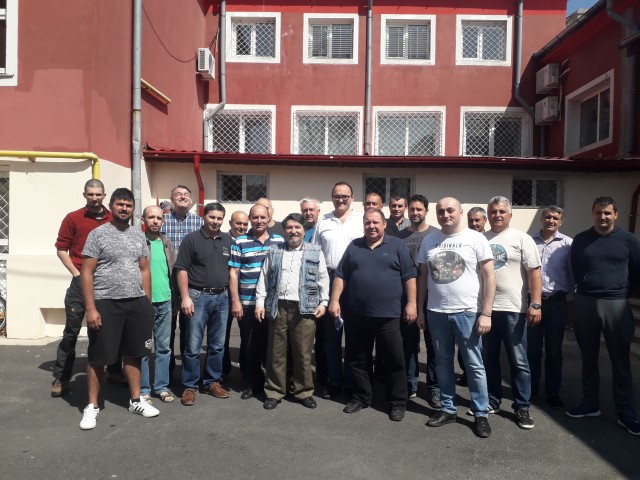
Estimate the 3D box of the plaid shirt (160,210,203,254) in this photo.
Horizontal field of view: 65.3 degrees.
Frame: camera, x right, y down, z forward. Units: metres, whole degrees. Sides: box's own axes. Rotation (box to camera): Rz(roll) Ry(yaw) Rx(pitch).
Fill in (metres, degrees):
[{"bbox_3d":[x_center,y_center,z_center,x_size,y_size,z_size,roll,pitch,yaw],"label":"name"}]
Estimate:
[{"bbox_3d":[-1.327,0.053,4.800,0.500,0.680,0.280,1,1,-14],"label":"plaid shirt"}]

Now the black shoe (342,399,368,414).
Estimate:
[{"bbox_3d":[0.305,1.352,4.186,0.290,0.115,0.105,0,1,-44],"label":"black shoe"}]

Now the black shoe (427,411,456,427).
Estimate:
[{"bbox_3d":[0.951,1.377,3.890,0.280,0.110,0.105,1,1,-37],"label":"black shoe"}]

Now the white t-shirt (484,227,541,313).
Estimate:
[{"bbox_3d":[1.538,0.250,4.160,0.550,0.640,0.320,2,2,34],"label":"white t-shirt"}]

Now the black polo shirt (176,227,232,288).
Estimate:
[{"bbox_3d":[-1.018,0.168,4.400,0.490,0.540,0.280,1,1,-21],"label":"black polo shirt"}]

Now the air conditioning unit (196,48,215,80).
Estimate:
[{"bbox_3d":[-2.655,-4.120,11.750,0.260,0.510,0.700,1,1,0],"label":"air conditioning unit"}]

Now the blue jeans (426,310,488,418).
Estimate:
[{"bbox_3d":[1.061,0.905,3.880,0.440,0.900,0.330,1,1,22],"label":"blue jeans"}]

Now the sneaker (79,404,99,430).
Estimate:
[{"bbox_3d":[-1.748,1.322,3.800,0.105,0.125,0.290,1,1,-14],"label":"sneaker"}]

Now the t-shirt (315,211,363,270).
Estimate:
[{"bbox_3d":[0.205,0.009,4.560,0.520,0.570,0.280,1,1,0],"label":"t-shirt"}]

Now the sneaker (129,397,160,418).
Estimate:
[{"bbox_3d":[-1.424,1.323,4.026,0.290,0.125,0.105,1,1,29],"label":"sneaker"}]

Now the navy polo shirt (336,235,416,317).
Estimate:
[{"bbox_3d":[0.466,0.293,4.120,0.620,0.670,0.360,1,1,10],"label":"navy polo shirt"}]

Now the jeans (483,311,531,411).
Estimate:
[{"bbox_3d":[1.528,0.924,4.100,0.420,0.920,0.320,2,1,33],"label":"jeans"}]

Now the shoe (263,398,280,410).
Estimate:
[{"bbox_3d":[-0.377,1.338,4.234,0.108,0.115,0.290,1,1,15],"label":"shoe"}]

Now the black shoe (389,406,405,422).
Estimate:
[{"bbox_3d":[0.638,1.358,4.034,0.108,0.115,0.290,1,1,15],"label":"black shoe"}]

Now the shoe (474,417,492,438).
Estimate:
[{"bbox_3d":[1.230,1.372,3.770,0.105,0.120,0.295,1,1,13],"label":"shoe"}]

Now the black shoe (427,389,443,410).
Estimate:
[{"bbox_3d":[1.002,1.357,4.337,0.108,0.115,0.290,1,1,1],"label":"black shoe"}]

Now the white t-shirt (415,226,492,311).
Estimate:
[{"bbox_3d":[1.067,0.238,3.960,0.540,0.630,0.310,2,2,29],"label":"white t-shirt"}]

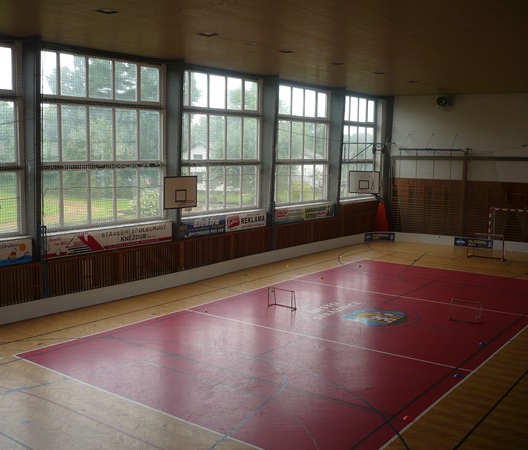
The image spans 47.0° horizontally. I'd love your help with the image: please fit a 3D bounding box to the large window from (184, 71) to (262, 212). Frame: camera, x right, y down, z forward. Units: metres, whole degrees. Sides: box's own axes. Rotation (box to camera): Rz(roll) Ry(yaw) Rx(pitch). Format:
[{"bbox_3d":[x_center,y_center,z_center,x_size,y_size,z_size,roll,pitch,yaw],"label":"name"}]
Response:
[{"bbox_3d":[-1.836,-3.359,25.504,0.150,5.850,5.550,6,8,37],"label":"large window"}]

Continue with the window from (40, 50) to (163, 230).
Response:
[{"bbox_3d":[-5.433,-2.812,20.758,0.150,5.750,5.500,6,8,37],"label":"window"}]

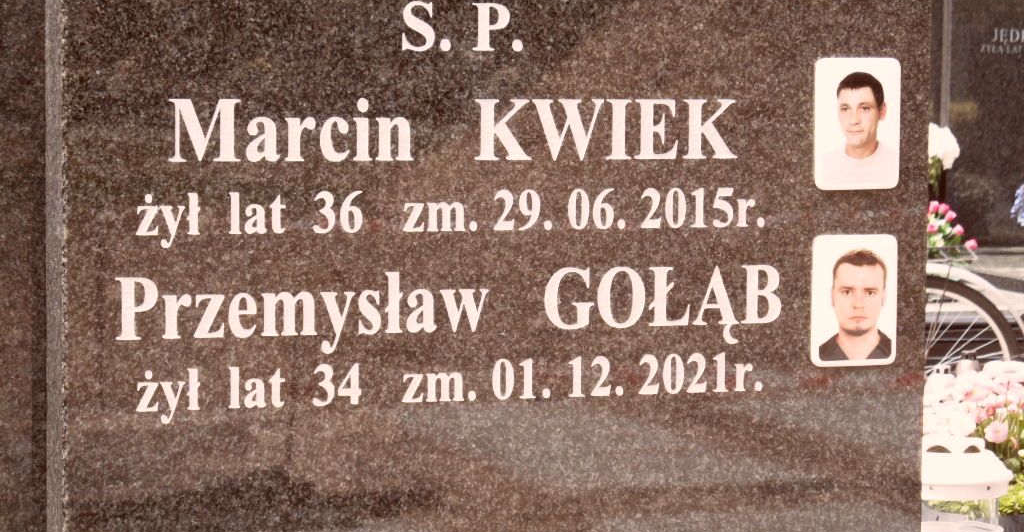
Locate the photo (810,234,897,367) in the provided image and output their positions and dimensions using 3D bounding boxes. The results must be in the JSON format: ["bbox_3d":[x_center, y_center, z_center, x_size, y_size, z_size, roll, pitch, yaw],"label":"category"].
[{"bbox_3d":[0.315,0.031,2.710,0.088,0.121,0.006,-1,5,-20],"label":"photo"}]

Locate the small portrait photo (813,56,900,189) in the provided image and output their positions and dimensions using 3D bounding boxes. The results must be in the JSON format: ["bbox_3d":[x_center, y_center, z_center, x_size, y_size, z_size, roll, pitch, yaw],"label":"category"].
[{"bbox_3d":[0.316,-0.130,2.698,0.088,0.121,0.006,-1,5,-20],"label":"small portrait photo"}]

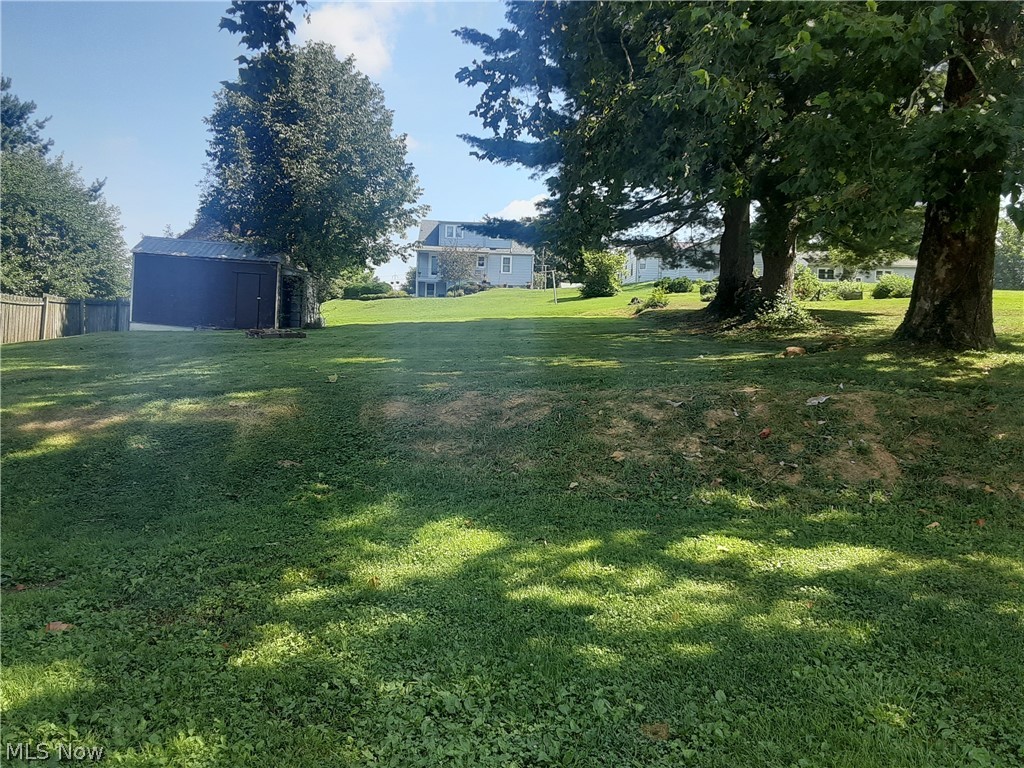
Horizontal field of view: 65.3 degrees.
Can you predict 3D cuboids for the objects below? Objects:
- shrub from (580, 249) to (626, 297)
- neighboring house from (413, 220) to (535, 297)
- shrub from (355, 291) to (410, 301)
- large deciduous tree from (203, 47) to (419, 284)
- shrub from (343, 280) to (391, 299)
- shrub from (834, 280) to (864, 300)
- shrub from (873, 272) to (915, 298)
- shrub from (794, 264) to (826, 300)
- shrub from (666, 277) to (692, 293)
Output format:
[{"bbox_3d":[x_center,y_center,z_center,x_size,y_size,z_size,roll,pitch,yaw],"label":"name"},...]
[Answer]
[{"bbox_3d":[6.005,-7.246,53.000,3.100,3.100,2.800,2,-2,0],"label":"shrub"},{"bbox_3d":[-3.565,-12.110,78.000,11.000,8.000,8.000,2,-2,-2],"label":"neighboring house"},{"bbox_3d":[-9.566,-6.515,59.000,4.100,0.750,1.400,2,-2,0],"label":"shrub"},{"bbox_3d":[-8.284,-8.243,33.000,9.000,11.600,8.600,2,-2,0],"label":"large deciduous tree"},{"bbox_3d":[-11.295,-7.312,62.000,3.700,1.400,2.200,2,-2,0],"label":"shrub"},{"bbox_3d":[19.380,-5.373,46.000,1.600,1.150,1.400,2,-2,0],"label":"shrub"},{"bbox_3d":[21.972,-5.661,46.000,2.500,1.500,2.000,2,-2,0],"label":"shrub"},{"bbox_3d":[17.163,-5.846,46.000,1.900,2.050,1.800,2,-2,0],"label":"shrub"},{"bbox_3d":[12.373,-7.328,59.000,1.900,1.200,1.700,2,-2,0],"label":"shrub"}]

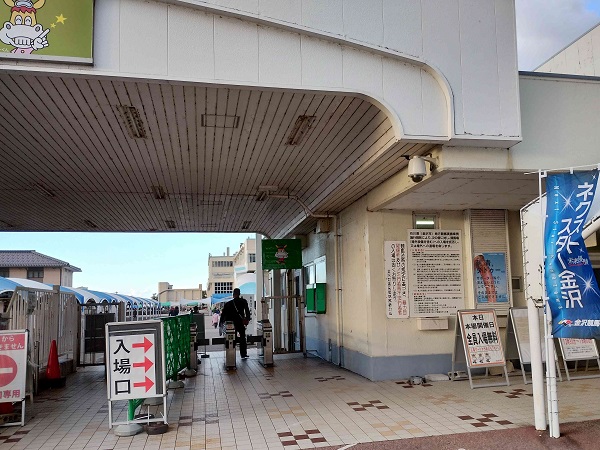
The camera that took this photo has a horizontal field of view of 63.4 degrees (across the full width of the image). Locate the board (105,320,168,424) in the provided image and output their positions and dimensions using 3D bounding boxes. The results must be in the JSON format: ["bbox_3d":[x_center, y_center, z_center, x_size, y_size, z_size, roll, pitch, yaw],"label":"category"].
[{"bbox_3d":[-1.927,1.768,5.720,0.640,1.170,0.200,-2,-5,-12],"label":"board"}]

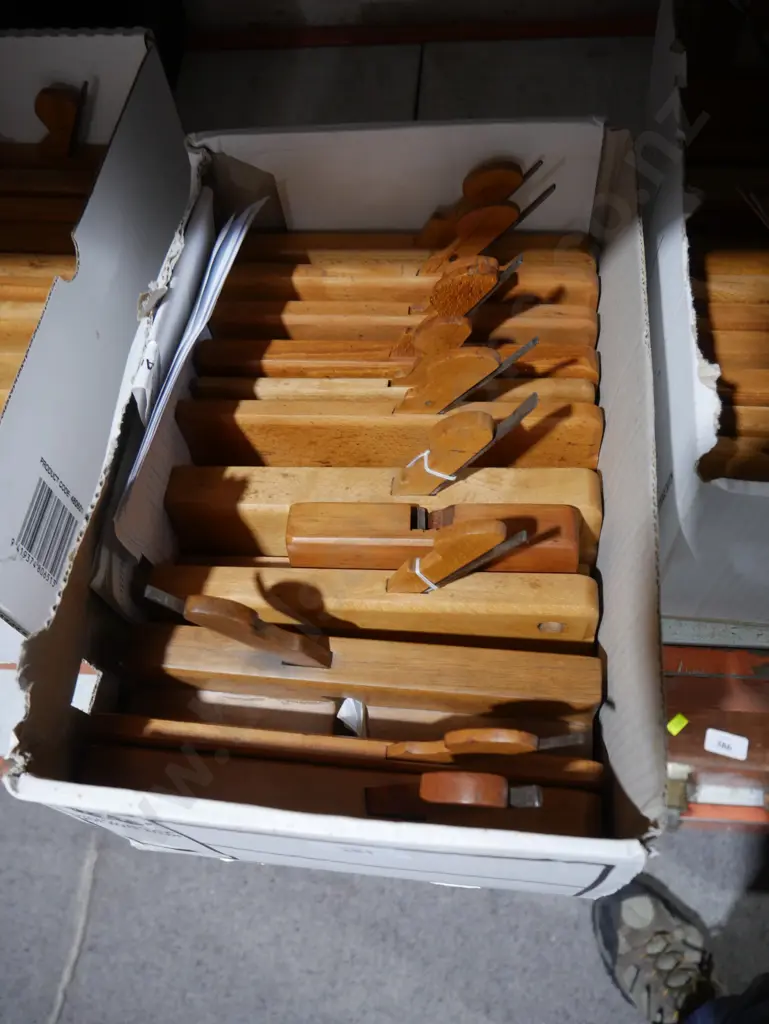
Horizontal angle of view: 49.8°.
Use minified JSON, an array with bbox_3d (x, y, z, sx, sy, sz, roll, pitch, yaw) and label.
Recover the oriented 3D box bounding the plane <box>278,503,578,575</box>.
[{"bbox_3d":[0.026,0.021,0.463,0.156,0.048,0.028,1,54,6],"label":"plane"}]

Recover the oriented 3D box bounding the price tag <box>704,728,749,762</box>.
[{"bbox_3d":[0.340,0.231,0.824,0.039,0.001,0.023,13,64,12],"label":"price tag"}]

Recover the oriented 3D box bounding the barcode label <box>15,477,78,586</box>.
[{"bbox_3d":[-0.181,0.012,0.446,0.001,0.050,0.043,3,62,7],"label":"barcode label"}]

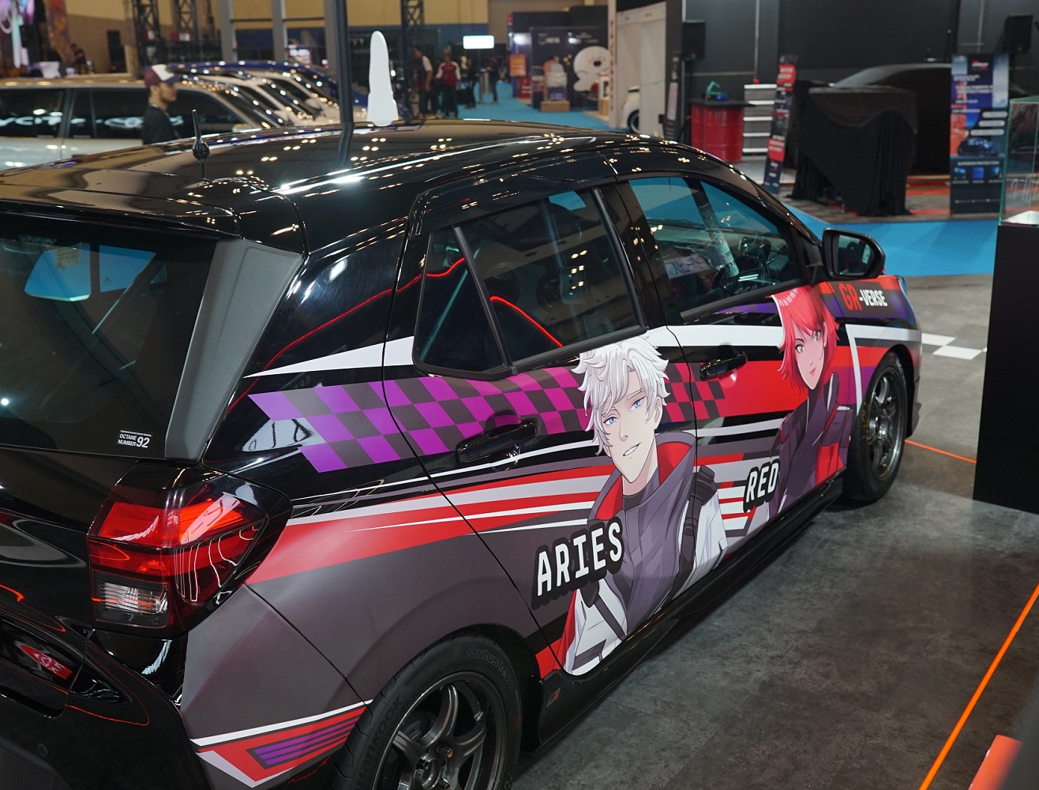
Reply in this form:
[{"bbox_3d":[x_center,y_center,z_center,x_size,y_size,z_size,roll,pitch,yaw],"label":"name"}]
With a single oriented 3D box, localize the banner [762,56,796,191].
[{"bbox_3d":[2.974,-3.111,13.211,0.120,1.580,0.580,1,16,-8],"label":"banner"}]

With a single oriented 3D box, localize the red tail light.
[{"bbox_3d":[-0.522,0.234,1.785,0.255,0.260,0.200,10,20,34],"label":"red tail light"}]

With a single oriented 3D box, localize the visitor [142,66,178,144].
[{"bbox_3d":[-2.414,-1.443,8.033,0.290,1.650,0.460,-4,17,-8],"label":"visitor"}]

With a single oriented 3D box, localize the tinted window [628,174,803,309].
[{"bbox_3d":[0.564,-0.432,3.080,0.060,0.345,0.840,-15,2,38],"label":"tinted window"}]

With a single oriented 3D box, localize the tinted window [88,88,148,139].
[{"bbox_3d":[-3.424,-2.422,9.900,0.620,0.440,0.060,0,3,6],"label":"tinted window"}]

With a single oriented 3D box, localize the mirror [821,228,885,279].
[{"bbox_3d":[0.953,-0.413,3.343,0.190,0.150,0.115,10,20,34],"label":"mirror"}]

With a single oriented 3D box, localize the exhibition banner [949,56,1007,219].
[{"bbox_3d":[4.520,-2.558,11.309,0.540,1.560,0.120,0,17,12],"label":"exhibition banner"}]

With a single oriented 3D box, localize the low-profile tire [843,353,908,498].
[{"bbox_3d":[1.241,0.093,4.211,0.200,0.580,0.580,10,20,34],"label":"low-profile tire"}]

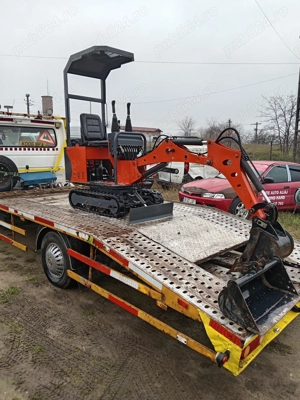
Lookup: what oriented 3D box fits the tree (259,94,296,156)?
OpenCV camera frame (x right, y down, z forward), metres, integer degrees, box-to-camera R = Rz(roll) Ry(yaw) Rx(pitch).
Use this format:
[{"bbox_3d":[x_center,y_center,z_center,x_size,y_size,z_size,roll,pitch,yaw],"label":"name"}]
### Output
[{"bbox_3d":[10.200,-5.950,25.000,3.100,5.000,2.900,0,8,0],"label":"tree"}]

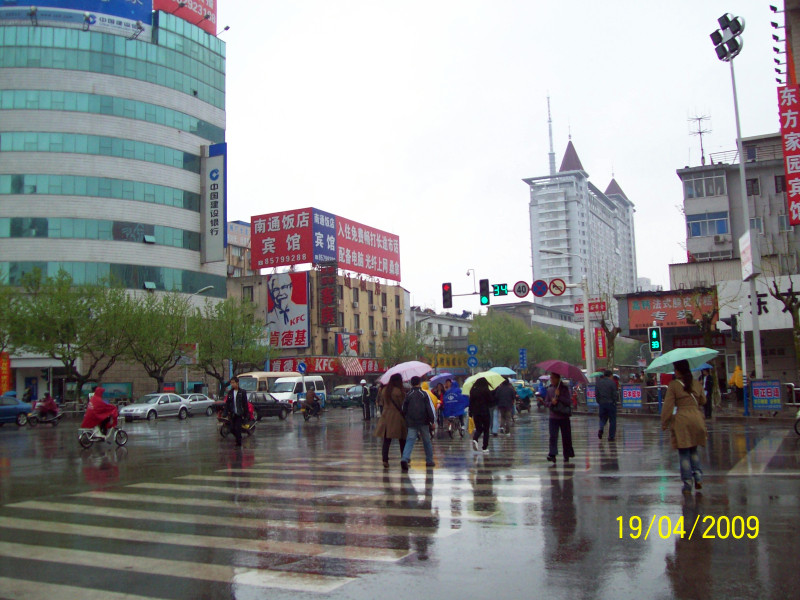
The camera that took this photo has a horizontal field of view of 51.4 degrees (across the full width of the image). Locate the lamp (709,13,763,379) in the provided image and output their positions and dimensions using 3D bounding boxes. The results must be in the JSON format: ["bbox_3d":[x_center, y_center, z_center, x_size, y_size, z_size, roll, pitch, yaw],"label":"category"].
[{"bbox_3d":[13.661,-3.741,33.633,1.100,16.160,1.500,1,-6,-26],"label":"lamp"}]

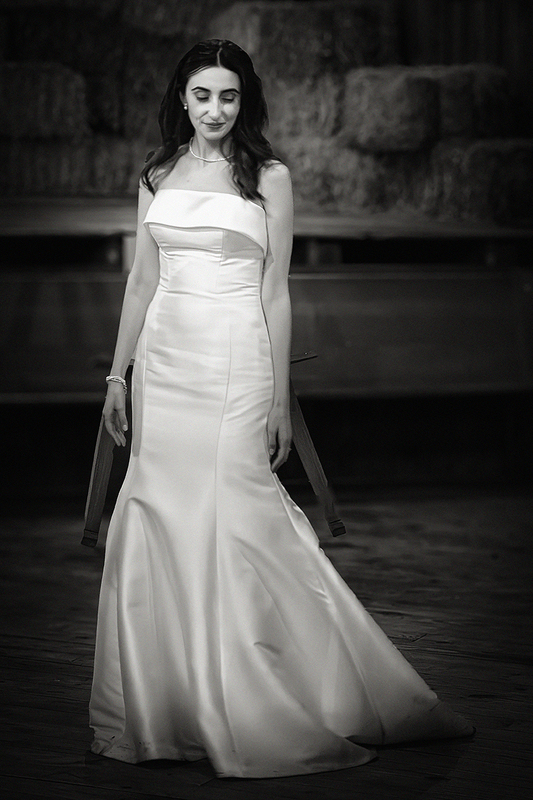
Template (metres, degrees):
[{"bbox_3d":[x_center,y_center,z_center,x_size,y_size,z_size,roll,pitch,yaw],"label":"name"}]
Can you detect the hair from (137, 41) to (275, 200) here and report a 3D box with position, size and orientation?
[{"bbox_3d":[-0.134,-0.657,5.220,0.315,0.385,0.250,-2,7,-15],"label":"hair"}]

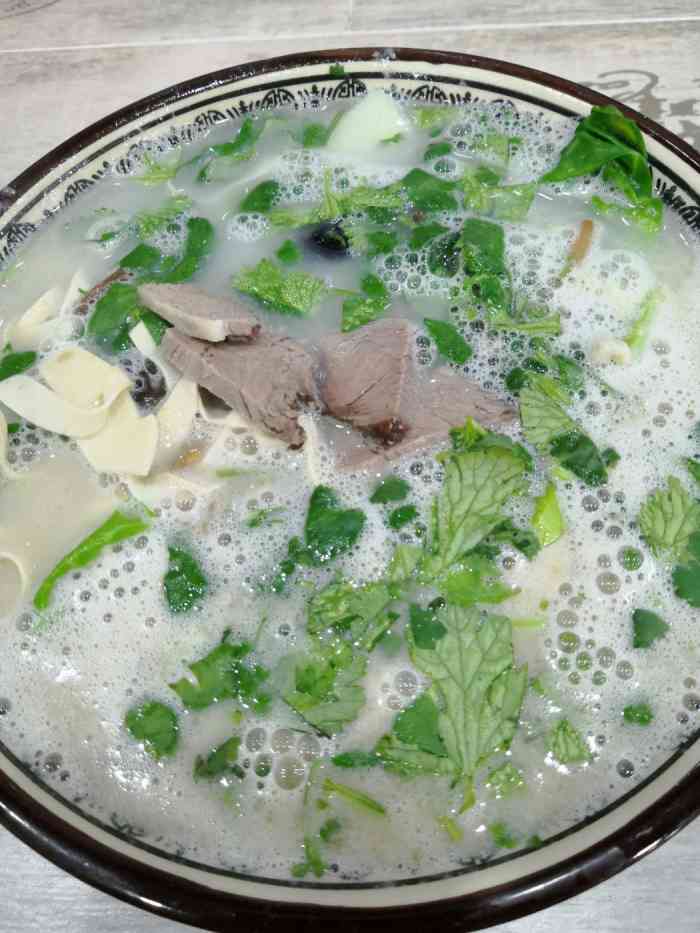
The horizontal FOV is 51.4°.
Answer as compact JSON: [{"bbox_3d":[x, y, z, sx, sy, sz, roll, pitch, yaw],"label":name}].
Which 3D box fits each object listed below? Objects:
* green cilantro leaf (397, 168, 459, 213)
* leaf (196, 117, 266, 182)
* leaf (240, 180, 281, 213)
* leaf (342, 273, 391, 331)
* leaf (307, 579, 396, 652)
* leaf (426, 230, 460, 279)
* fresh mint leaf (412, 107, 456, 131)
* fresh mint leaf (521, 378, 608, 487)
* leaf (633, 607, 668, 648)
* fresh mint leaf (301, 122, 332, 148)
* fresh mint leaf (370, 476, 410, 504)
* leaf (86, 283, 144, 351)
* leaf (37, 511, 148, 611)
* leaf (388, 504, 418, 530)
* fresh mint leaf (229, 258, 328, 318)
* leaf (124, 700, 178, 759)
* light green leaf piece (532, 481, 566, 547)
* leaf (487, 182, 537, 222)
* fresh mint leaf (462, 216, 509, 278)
[{"bbox_3d":[0.024,-0.083,0.218,0.018,0.005,0.016,2,65,5],"label":"green cilantro leaf"},{"bbox_3d":[-0.038,-0.100,0.231,0.013,0.006,0.032,37,73,19],"label":"leaf"},{"bbox_3d":[-0.028,-0.086,0.233,0.010,0.004,0.015,16,67,11],"label":"leaf"},{"bbox_3d":[0.003,-0.048,0.212,0.020,0.006,0.014,-29,66,-9],"label":"leaf"},{"bbox_3d":[0.000,0.035,0.169,0.021,0.008,0.017,-1,65,4],"label":"leaf"},{"bbox_3d":[0.028,-0.064,0.218,0.009,0.005,0.018,5,65,7],"label":"leaf"},{"bbox_3d":[0.027,-0.111,0.231,0.014,0.004,0.010,0,65,4],"label":"fresh mint leaf"},{"bbox_3d":[0.054,-0.008,0.191,0.013,0.006,0.034,-22,65,-6],"label":"fresh mint leaf"},{"bbox_3d":[0.069,0.038,0.167,0.008,0.004,0.009,5,65,7],"label":"leaf"},{"bbox_3d":[-0.011,-0.110,0.243,0.010,0.004,0.011,-4,65,3],"label":"fresh mint leaf"},{"bbox_3d":[0.010,0.006,0.177,0.009,0.004,0.008,13,66,10],"label":"fresh mint leaf"},{"bbox_3d":[-0.068,-0.044,0.212,0.014,0.007,0.023,8,66,8],"label":"leaf"},{"bbox_3d":[-0.067,0.023,0.184,0.033,0.008,0.010,-40,68,-14],"label":"leaf"},{"bbox_3d":[0.013,0.013,0.184,0.009,0.004,0.004,-42,69,-14],"label":"leaf"},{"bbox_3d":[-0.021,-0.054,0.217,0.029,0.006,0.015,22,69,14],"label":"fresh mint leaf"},{"bbox_3d":[-0.044,0.060,0.167,0.014,0.004,0.009,28,70,16],"label":"leaf"},{"bbox_3d":[0.046,0.011,0.172,0.007,0.005,0.016,0,65,4],"label":"light green leaf piece"},{"bbox_3d":[0.050,-0.081,0.224,0.015,0.004,0.014,-1,65,4],"label":"leaf"},{"bbox_3d":[0.040,-0.065,0.218,0.013,0.004,0.023,0,65,5],"label":"fresh mint leaf"}]

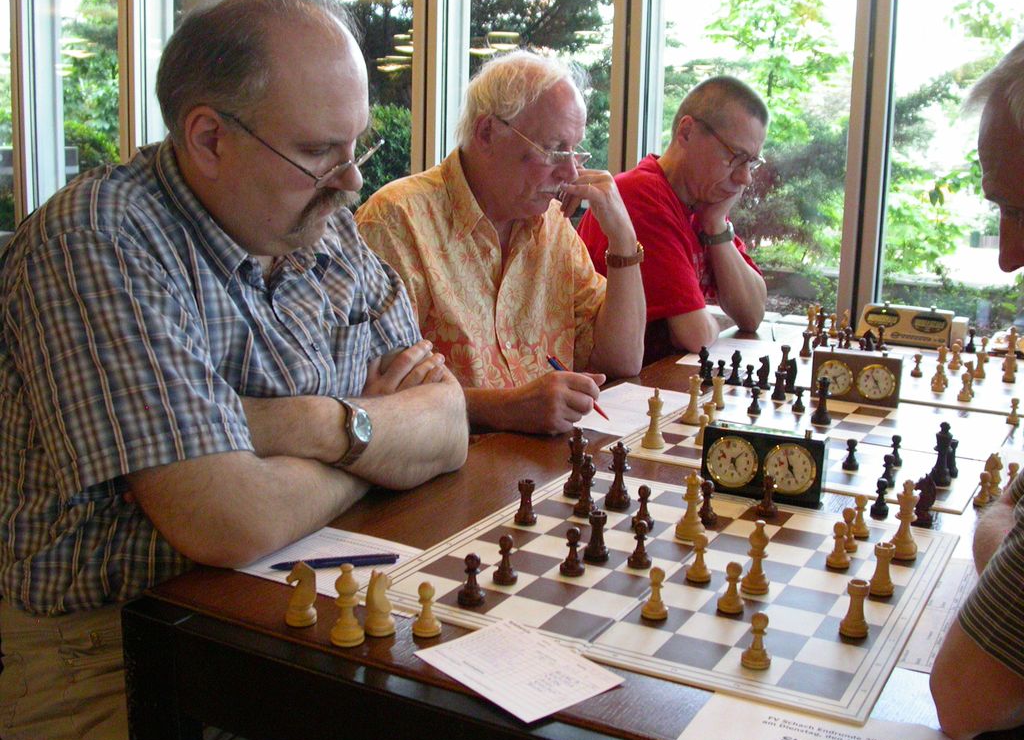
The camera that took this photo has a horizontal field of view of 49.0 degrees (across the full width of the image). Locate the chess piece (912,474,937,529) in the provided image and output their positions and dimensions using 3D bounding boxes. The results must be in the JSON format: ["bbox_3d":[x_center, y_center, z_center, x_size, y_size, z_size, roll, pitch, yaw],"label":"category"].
[{"bbox_3d":[0.498,0.157,1.353,0.030,0.063,0.026,4,12,17],"label":"chess piece"}]

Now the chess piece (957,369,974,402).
[{"bbox_3d":[0.776,0.030,1.921,0.025,0.049,0.025,8,13,29],"label":"chess piece"}]

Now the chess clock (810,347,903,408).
[{"bbox_3d":[0.604,0.012,1.958,0.150,0.090,0.050,7,13,27],"label":"chess clock"}]

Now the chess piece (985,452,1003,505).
[{"bbox_3d":[0.622,0.134,1.444,0.027,0.058,0.027,9,14,33],"label":"chess piece"}]

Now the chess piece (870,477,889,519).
[{"bbox_3d":[0.440,0.151,1.339,0.026,0.048,0.026,7,14,29],"label":"chess piece"}]

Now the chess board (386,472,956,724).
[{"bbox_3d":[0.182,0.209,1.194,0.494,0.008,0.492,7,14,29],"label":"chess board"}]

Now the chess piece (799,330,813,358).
[{"bbox_3d":[0.610,-0.052,2.326,0.025,0.049,0.025,4,12,15],"label":"chess piece"}]

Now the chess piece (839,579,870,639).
[{"bbox_3d":[0.314,0.215,1.020,0.027,0.053,0.027,7,14,29],"label":"chess piece"}]

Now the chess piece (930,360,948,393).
[{"bbox_3d":[0.758,0.015,1.993,0.025,0.049,0.025,8,13,29],"label":"chess piece"}]

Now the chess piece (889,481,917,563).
[{"bbox_3d":[0.425,0.160,1.211,0.030,0.085,0.030,5,12,19],"label":"chess piece"}]

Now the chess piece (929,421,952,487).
[{"bbox_3d":[0.568,0.110,1.472,0.030,0.084,0.030,7,14,29],"label":"chess piece"}]

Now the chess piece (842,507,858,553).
[{"bbox_3d":[0.365,0.171,1.214,0.026,0.048,0.026,7,14,29],"label":"chess piece"}]

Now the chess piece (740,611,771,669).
[{"bbox_3d":[0.207,0.225,0.944,0.026,0.048,0.026,7,14,29],"label":"chess piece"}]

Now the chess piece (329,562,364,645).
[{"bbox_3d":[-0.148,0.208,1.005,0.029,0.074,0.029,1,12,0],"label":"chess piece"}]

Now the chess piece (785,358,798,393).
[{"bbox_3d":[0.501,0.012,2.029,0.029,0.062,0.026,3,12,13],"label":"chess piece"}]

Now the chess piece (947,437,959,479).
[{"bbox_3d":[0.590,0.118,1.510,0.026,0.052,0.026,7,14,29],"label":"chess piece"}]

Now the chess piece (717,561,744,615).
[{"bbox_3d":[0.204,0.199,1.037,0.026,0.048,0.026,8,13,29],"label":"chess piece"}]

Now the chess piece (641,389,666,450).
[{"bbox_3d":[0.205,0.068,1.611,0.033,0.086,0.033,1,12,0],"label":"chess piece"}]

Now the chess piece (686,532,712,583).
[{"bbox_3d":[0.192,0.190,1.148,0.025,0.047,0.025,3,12,9],"label":"chess piece"}]

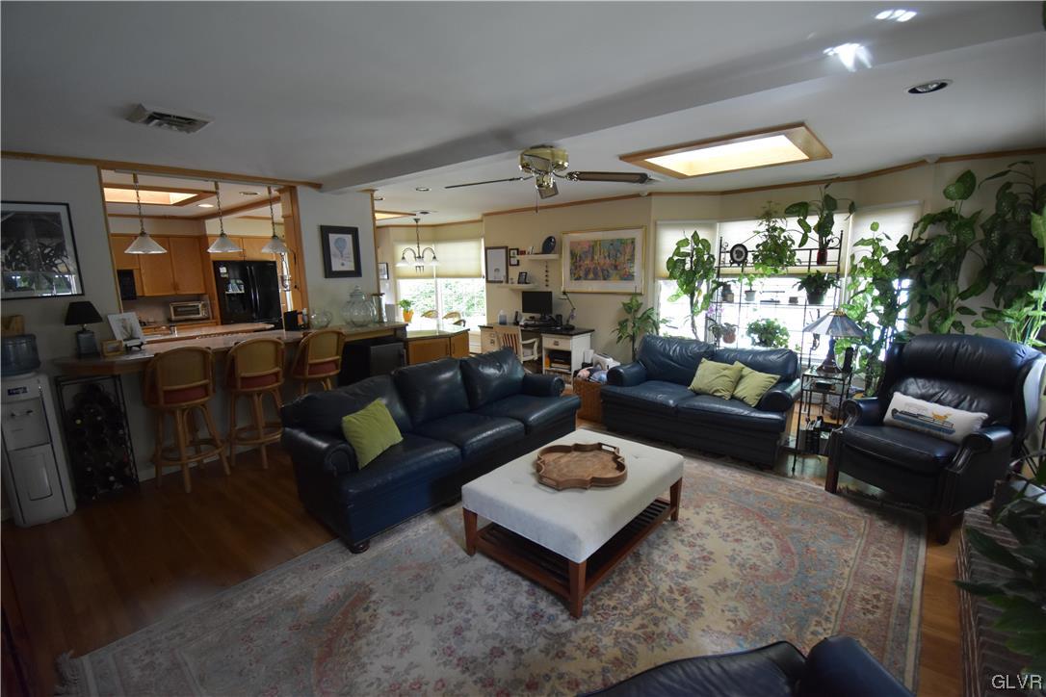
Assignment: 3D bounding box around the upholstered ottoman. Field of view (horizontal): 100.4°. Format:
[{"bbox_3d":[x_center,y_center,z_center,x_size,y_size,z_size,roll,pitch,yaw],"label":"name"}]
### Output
[{"bbox_3d":[0.350,0.937,2.630,0.780,0.435,1.150,8,13,41],"label":"upholstered ottoman"}]

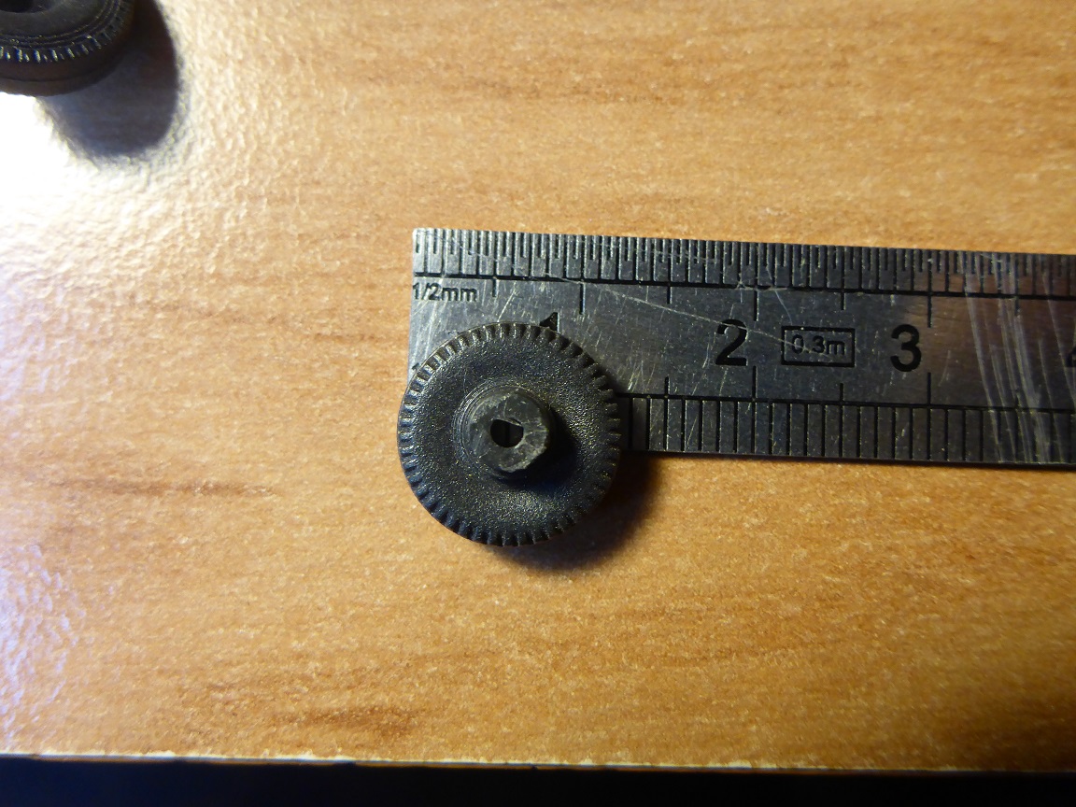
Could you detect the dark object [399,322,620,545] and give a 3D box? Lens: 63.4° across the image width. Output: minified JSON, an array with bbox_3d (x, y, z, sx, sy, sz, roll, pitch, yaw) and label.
[{"bbox_3d":[-0.002,0.002,0.048,0.012,0.003,0.012,0,85,-1],"label":"dark object"}]

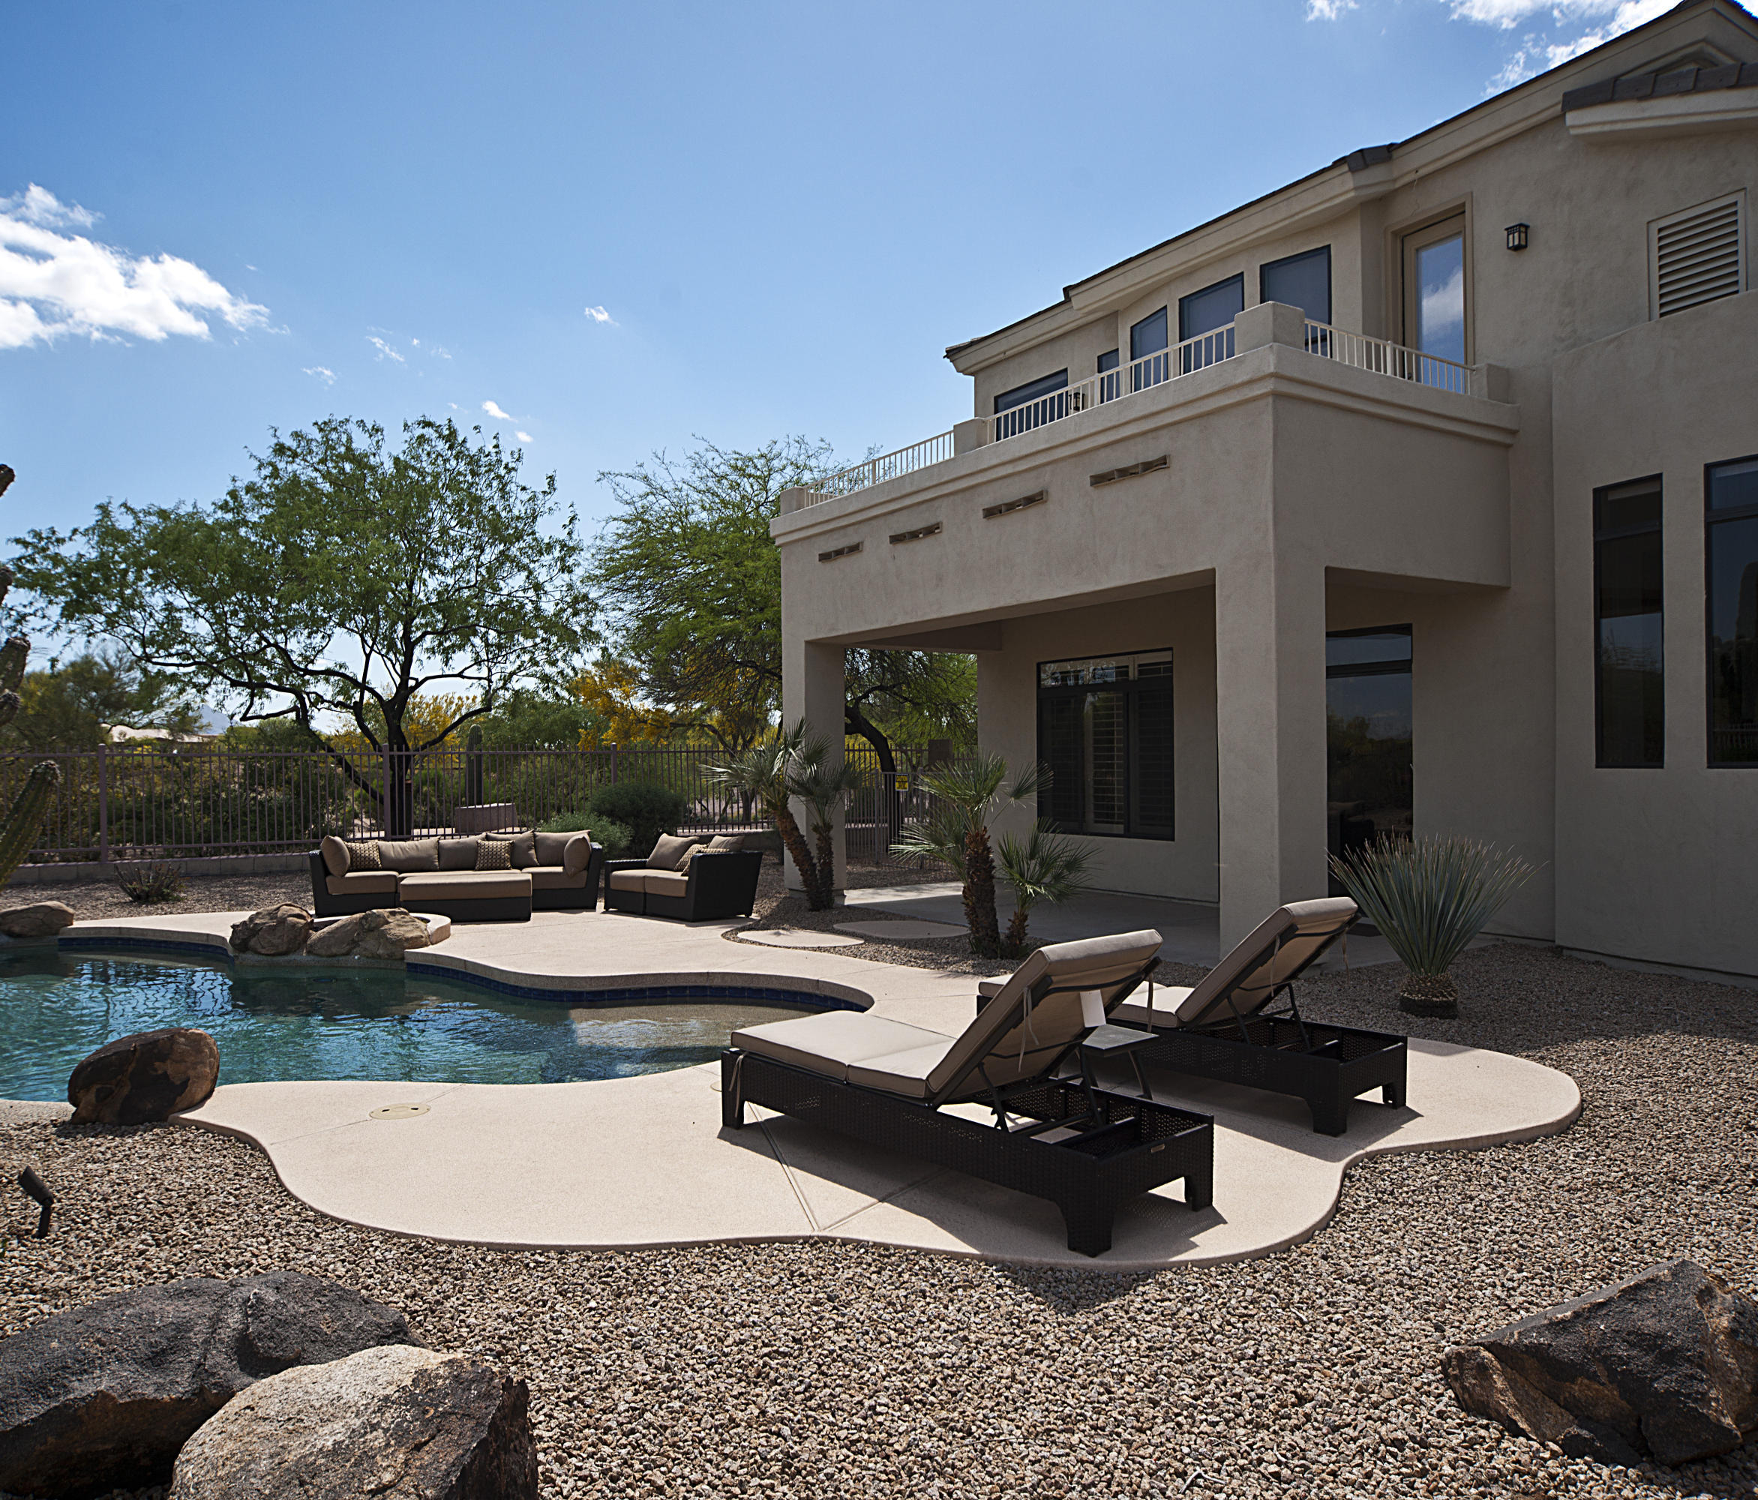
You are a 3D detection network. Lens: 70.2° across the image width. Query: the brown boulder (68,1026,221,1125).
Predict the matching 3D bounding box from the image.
[{"bbox_3d":[-3.325,1.424,5.649,0.650,0.420,0.500,0,0,-18],"label":"brown boulder"}]

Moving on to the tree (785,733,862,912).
[{"bbox_3d":[-0.609,0.793,13.750,0.860,1.920,0.900,0,-1,0],"label":"tree"}]

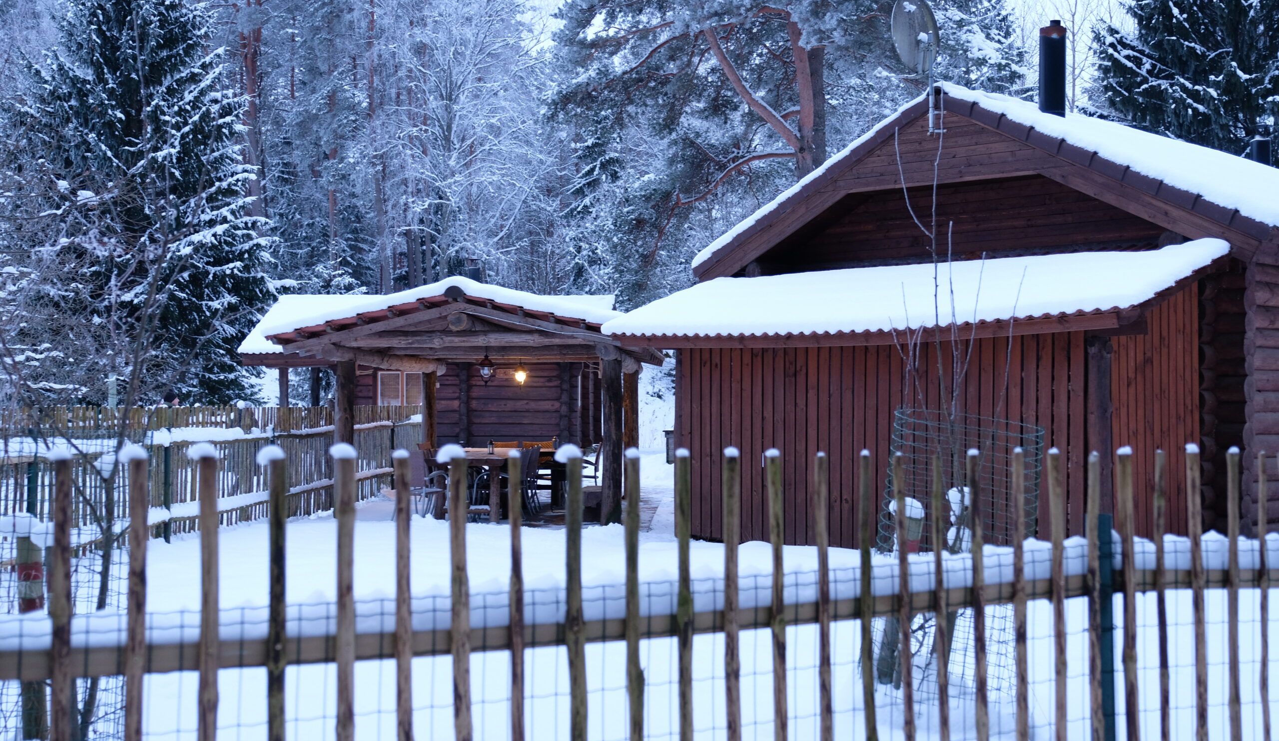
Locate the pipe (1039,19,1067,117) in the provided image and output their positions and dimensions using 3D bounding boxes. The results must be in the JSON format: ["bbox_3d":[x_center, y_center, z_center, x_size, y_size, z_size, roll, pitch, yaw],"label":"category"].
[{"bbox_3d":[4.417,-3.237,14.800,0.280,1.020,0.280,-1,-2,44],"label":"pipe"}]

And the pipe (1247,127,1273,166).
[{"bbox_3d":[8.523,-3.033,19.000,0.290,0.600,0.290,-1,-2,44],"label":"pipe"}]

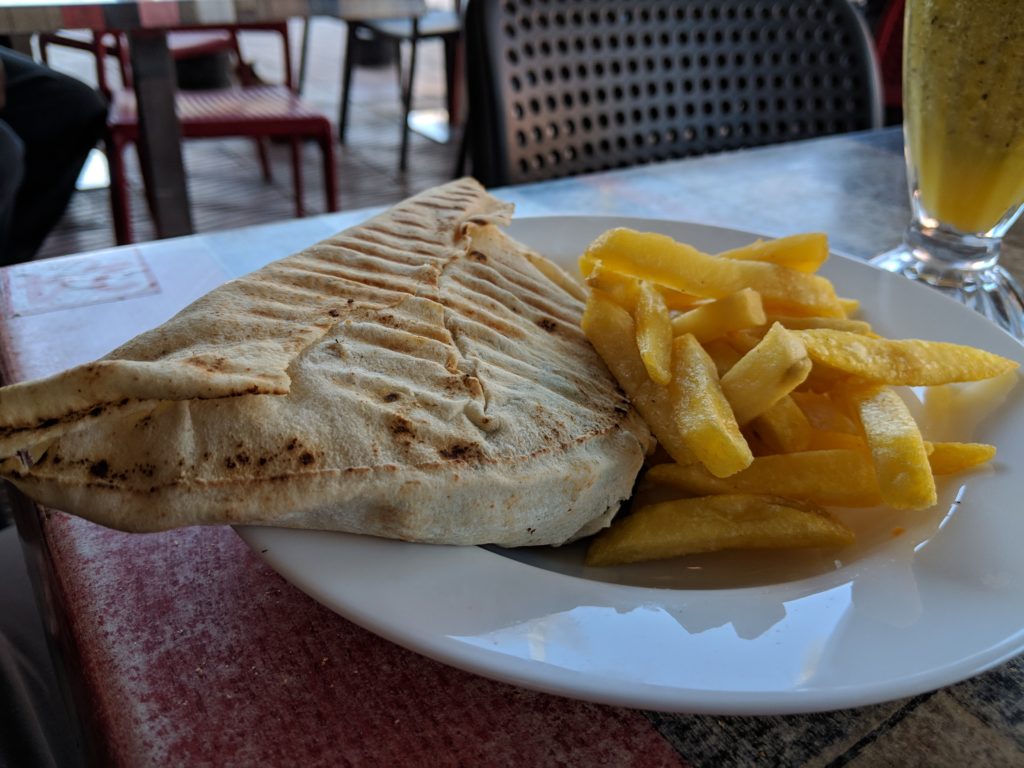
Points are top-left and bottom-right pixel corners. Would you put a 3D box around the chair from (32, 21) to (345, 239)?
[{"bbox_3d":[-0.797,-0.720,2.149,0.520,0.820,0.530,-10,32,-20],"label":"chair"}]

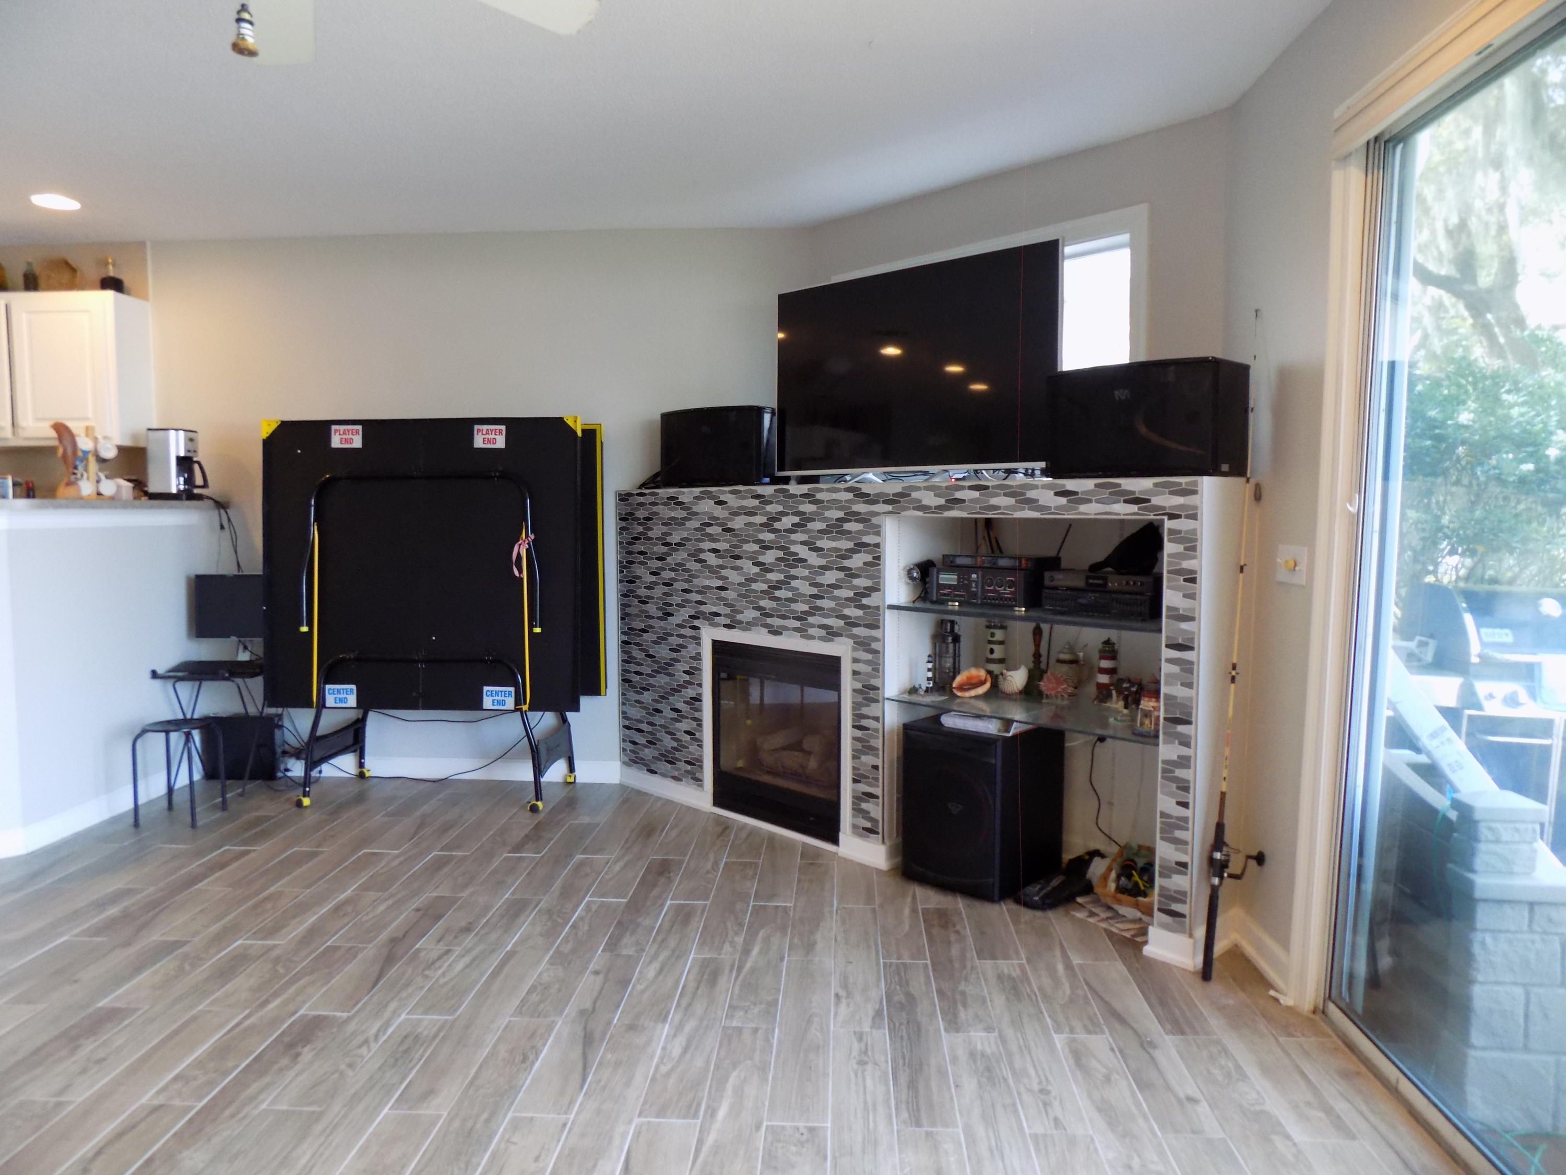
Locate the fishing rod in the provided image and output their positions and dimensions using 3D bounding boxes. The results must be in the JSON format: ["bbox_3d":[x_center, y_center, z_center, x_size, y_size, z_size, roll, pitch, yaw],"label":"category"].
[{"bbox_3d":[1.472,0.165,3.303,0.179,2.113,0.109,6,-5,1],"label":"fishing rod"}]

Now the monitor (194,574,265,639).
[{"bbox_3d":[-2.852,0.103,5.442,0.427,0.335,0.050,0,4,3],"label":"monitor"}]

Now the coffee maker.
[{"bbox_3d":[-3.057,-0.618,5.263,0.238,0.357,0.184,0,4,5],"label":"coffee maker"}]

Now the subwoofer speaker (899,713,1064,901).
[{"bbox_3d":[0.797,0.829,4.122,0.422,0.606,0.496,4,5,41],"label":"subwoofer speaker"}]

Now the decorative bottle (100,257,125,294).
[{"bbox_3d":[-3.430,-1.592,5.323,0.107,0.192,0.099,0,4,4],"label":"decorative bottle"}]

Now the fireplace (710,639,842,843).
[{"bbox_3d":[0.047,0.658,4.727,0.278,0.814,0.834,-4,6,-44],"label":"fireplace"}]

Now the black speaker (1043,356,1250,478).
[{"bbox_3d":[1.185,-0.542,3.477,0.377,0.363,0.601,-4,5,-42],"label":"black speaker"}]

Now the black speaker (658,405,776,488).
[{"bbox_3d":[-0.294,-0.649,4.968,0.596,0.362,0.377,3,5,34],"label":"black speaker"}]

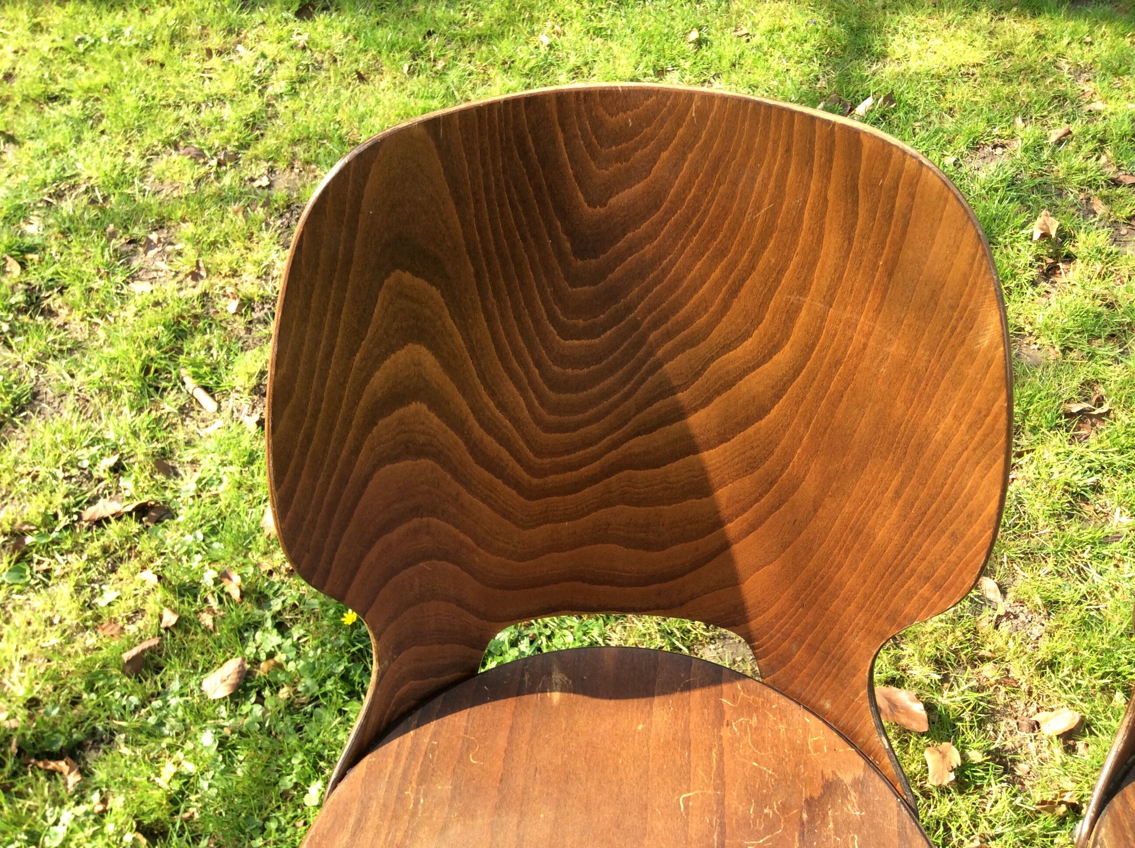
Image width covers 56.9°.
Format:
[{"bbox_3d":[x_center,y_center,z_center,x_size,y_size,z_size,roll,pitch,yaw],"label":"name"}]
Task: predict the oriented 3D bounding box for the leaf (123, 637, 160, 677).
[{"bbox_3d":[-0.487,0.266,1.198,0.048,0.025,0.032,-34,56,-28],"label":"leaf"}]

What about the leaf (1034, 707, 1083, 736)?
[{"bbox_3d":[0.537,0.325,1.146,0.058,0.020,0.033,-13,48,-12],"label":"leaf"}]

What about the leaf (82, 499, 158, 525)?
[{"bbox_3d":[-0.574,0.112,1.344,0.096,0.022,0.036,-7,47,-7],"label":"leaf"}]

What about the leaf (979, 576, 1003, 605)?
[{"bbox_3d":[0.510,0.201,1.266,0.024,0.015,0.041,-14,49,-13],"label":"leaf"}]

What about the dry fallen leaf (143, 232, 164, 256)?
[{"bbox_3d":[-0.714,-0.310,1.804,0.033,0.020,0.045,7,44,7],"label":"dry fallen leaf"}]

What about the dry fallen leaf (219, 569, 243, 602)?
[{"bbox_3d":[-0.412,0.197,1.282,0.026,0.016,0.047,-23,49,-22],"label":"dry fallen leaf"}]

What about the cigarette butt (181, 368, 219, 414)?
[{"bbox_3d":[-0.512,-0.046,1.455,0.012,0.012,0.088,-30,54,-25],"label":"cigarette butt"}]

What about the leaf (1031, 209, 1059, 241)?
[{"bbox_3d":[0.837,-0.348,1.836,0.045,0.028,0.054,0,44,0],"label":"leaf"}]

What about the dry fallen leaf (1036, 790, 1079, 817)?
[{"bbox_3d":[0.507,0.392,1.082,0.043,0.022,0.027,4,47,3],"label":"dry fallen leaf"}]

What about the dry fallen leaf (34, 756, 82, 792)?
[{"bbox_3d":[-0.535,0.368,1.101,0.054,0.020,0.033,16,46,16],"label":"dry fallen leaf"}]

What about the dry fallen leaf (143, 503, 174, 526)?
[{"bbox_3d":[-0.532,0.118,1.363,0.040,0.015,0.026,-14,46,-14],"label":"dry fallen leaf"}]

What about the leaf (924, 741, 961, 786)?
[{"bbox_3d":[0.399,0.361,1.114,0.038,0.018,0.052,16,49,15],"label":"leaf"}]

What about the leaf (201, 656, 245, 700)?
[{"bbox_3d":[-0.389,0.288,1.188,0.038,0.014,0.055,27,50,25],"label":"leaf"}]

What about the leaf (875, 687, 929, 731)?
[{"bbox_3d":[0.366,0.313,1.159,0.070,0.018,0.044,32,54,26],"label":"leaf"}]

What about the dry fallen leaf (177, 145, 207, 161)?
[{"bbox_3d":[-0.686,-0.495,1.913,0.061,0.018,0.036,16,49,15],"label":"dry fallen leaf"}]

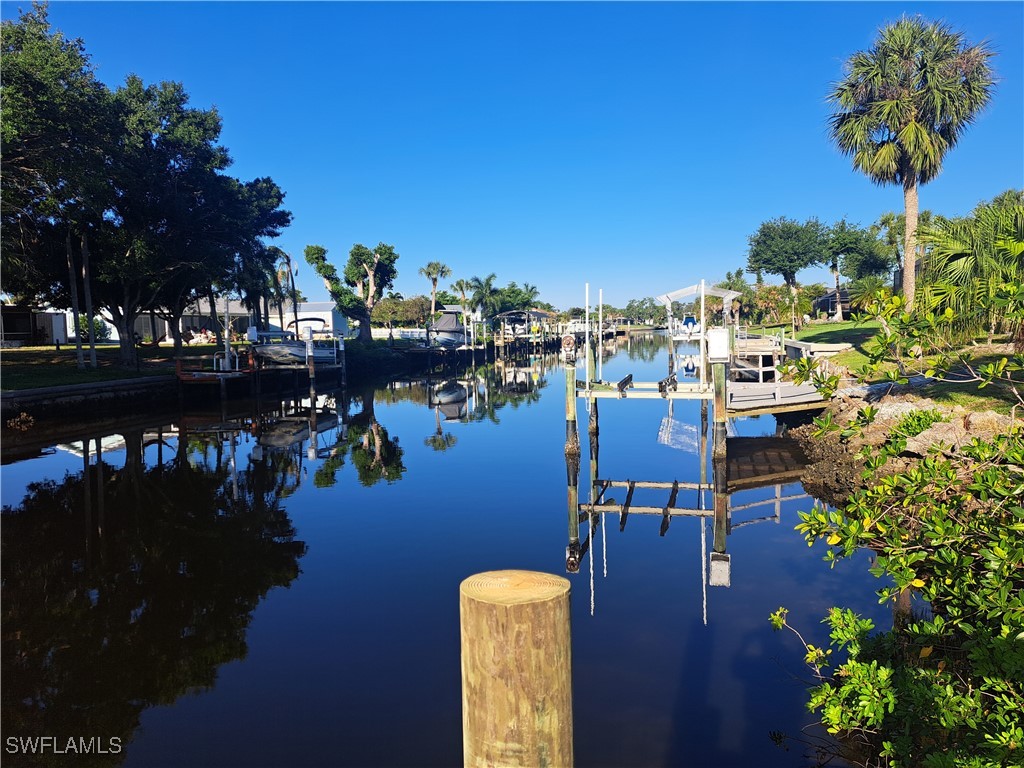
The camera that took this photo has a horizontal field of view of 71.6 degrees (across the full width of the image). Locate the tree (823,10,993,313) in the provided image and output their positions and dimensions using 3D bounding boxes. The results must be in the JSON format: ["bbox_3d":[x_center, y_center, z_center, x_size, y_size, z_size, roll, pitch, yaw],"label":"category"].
[{"bbox_3d":[10.947,-5.634,19.507,4.400,8.590,4.200,1,5,29],"label":"tree"}]

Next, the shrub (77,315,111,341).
[{"bbox_3d":[-27.017,-3.578,46.000,2.350,1.840,2.000,-4,6,-30],"label":"shrub"}]

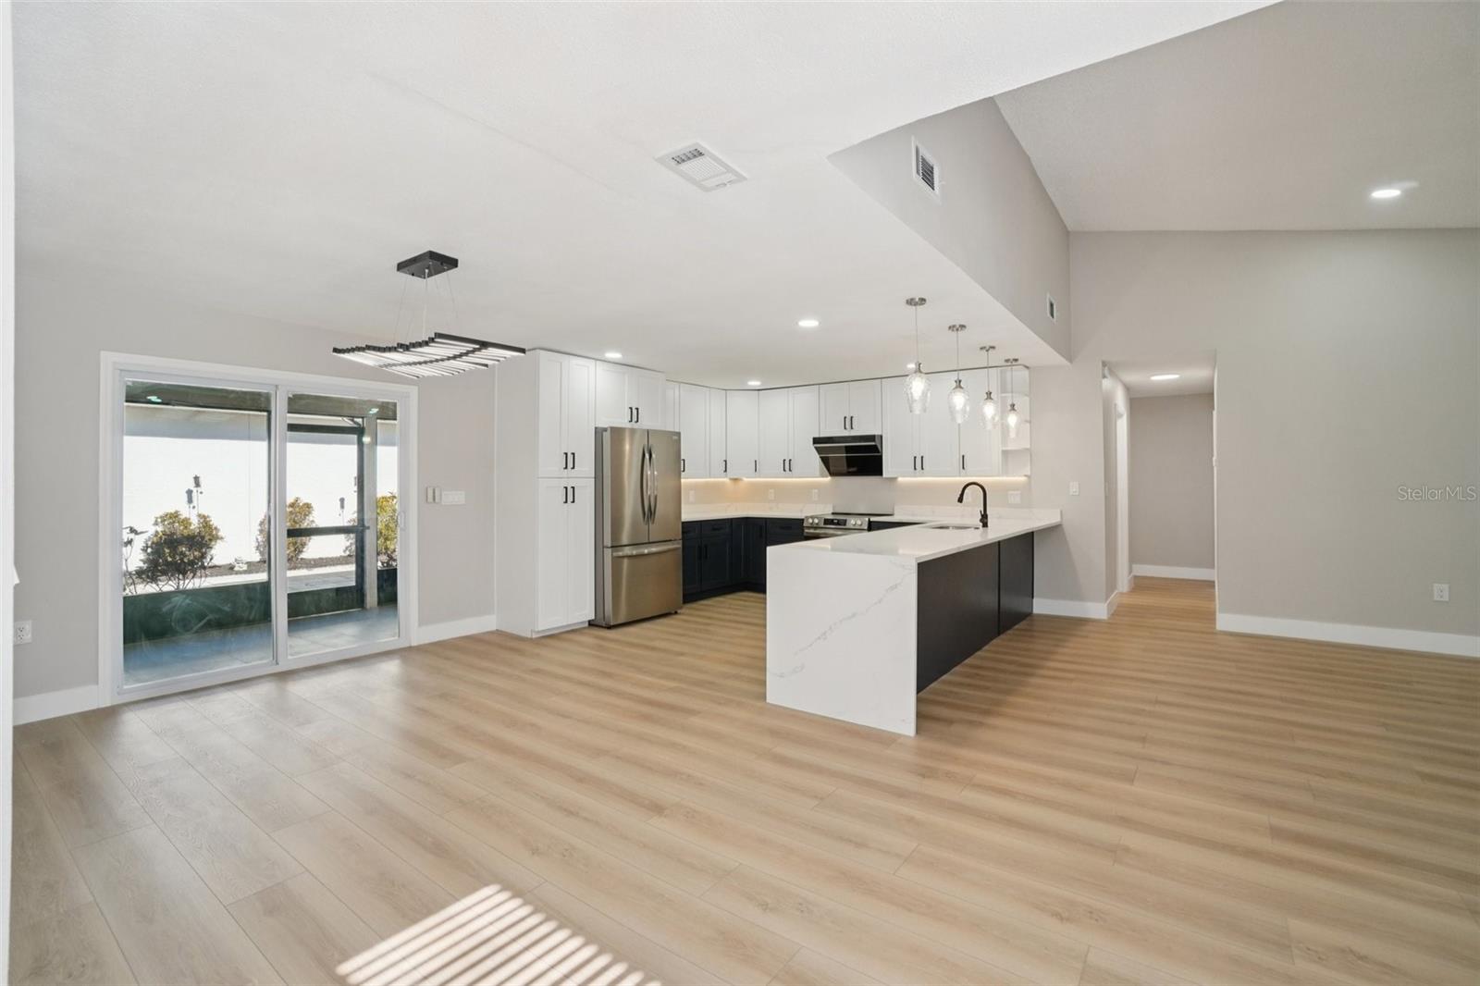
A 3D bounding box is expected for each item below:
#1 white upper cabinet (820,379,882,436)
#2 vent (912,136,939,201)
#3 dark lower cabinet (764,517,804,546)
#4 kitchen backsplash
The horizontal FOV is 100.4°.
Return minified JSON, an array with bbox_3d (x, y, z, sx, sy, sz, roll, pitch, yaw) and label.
[{"bbox_3d":[1.339,-0.954,7.083,0.781,0.574,0.327,1,1,37],"label":"white upper cabinet"},{"bbox_3d":[0.872,-1.510,2.869,0.020,0.180,0.340,1,1,37],"label":"vent"},{"bbox_3d":[0.713,0.741,7.405,0.545,0.885,0.620,1,1,37],"label":"dark lower cabinet"},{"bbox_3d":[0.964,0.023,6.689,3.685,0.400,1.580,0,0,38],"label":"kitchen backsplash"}]

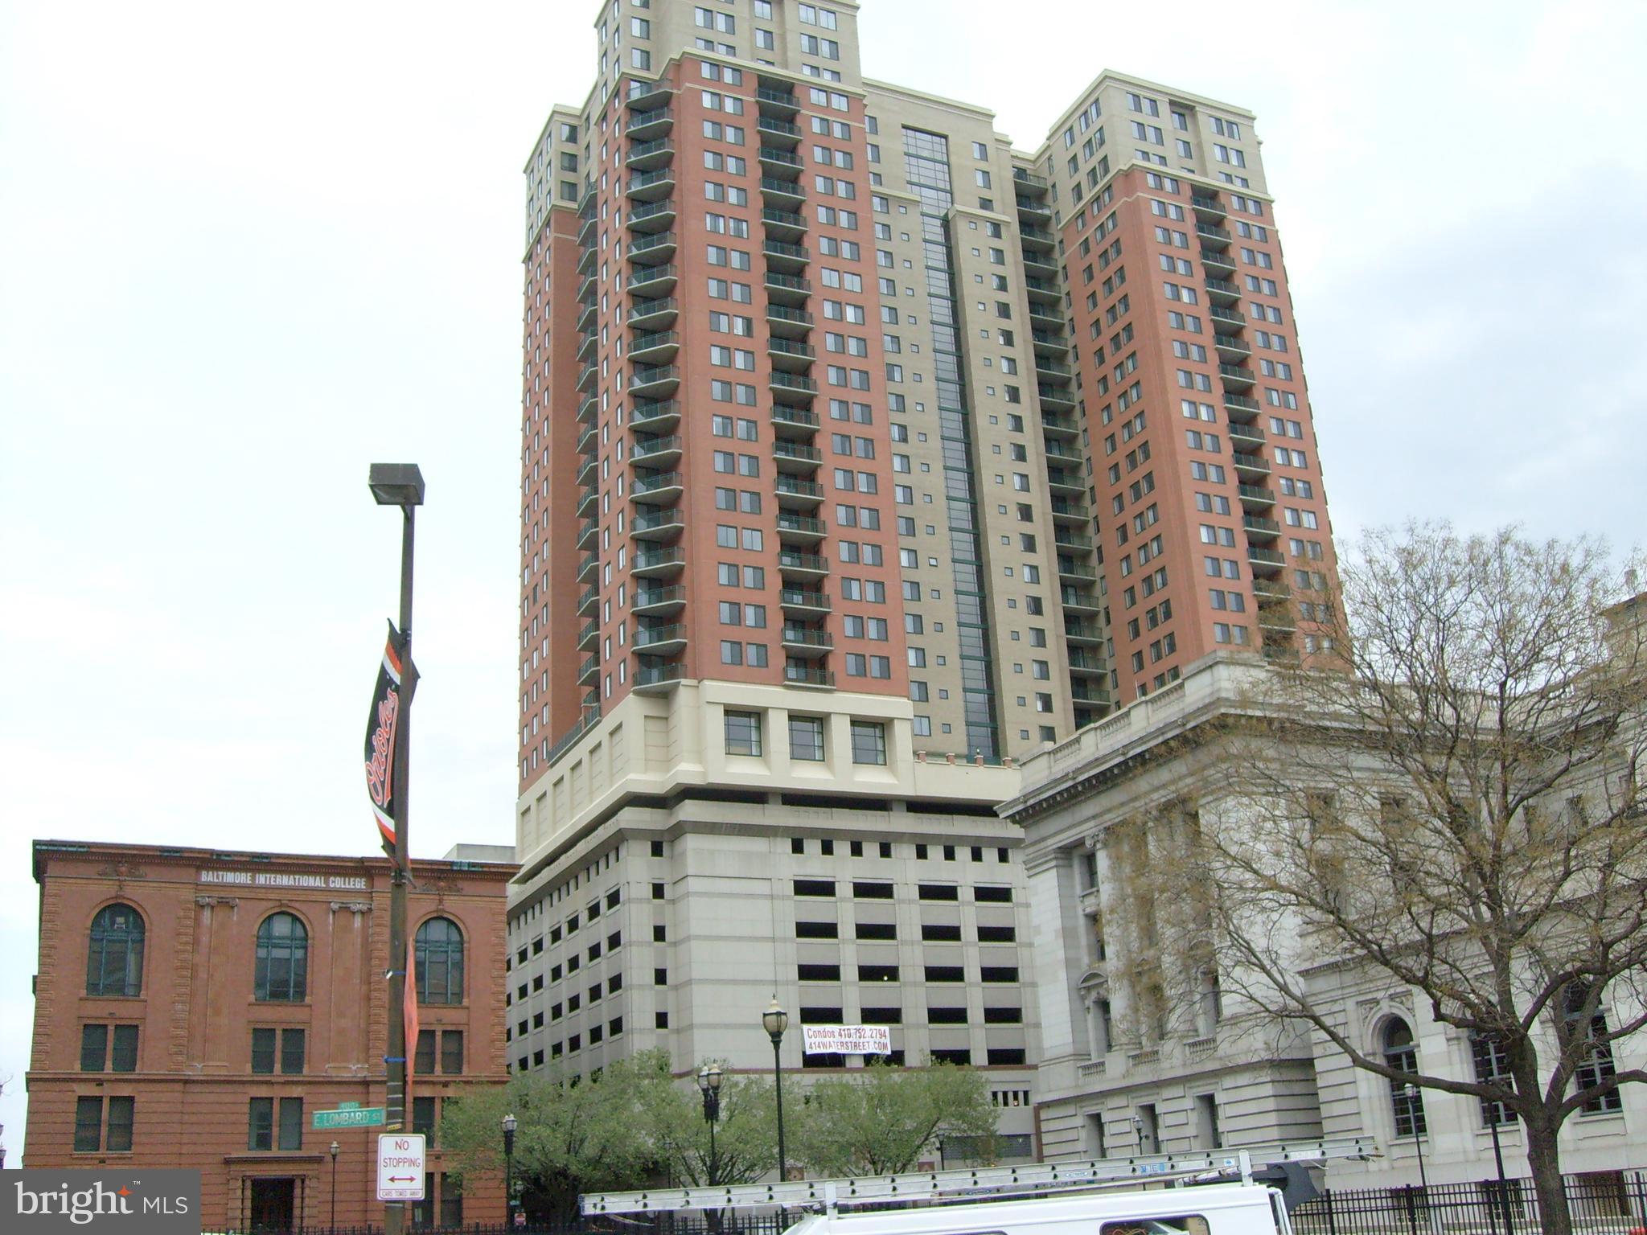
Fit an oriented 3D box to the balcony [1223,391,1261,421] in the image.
[{"bbox_3d":[35.584,-18.100,143.402,3.905,1.282,1.642,6,-23,-24],"label":"balcony"}]

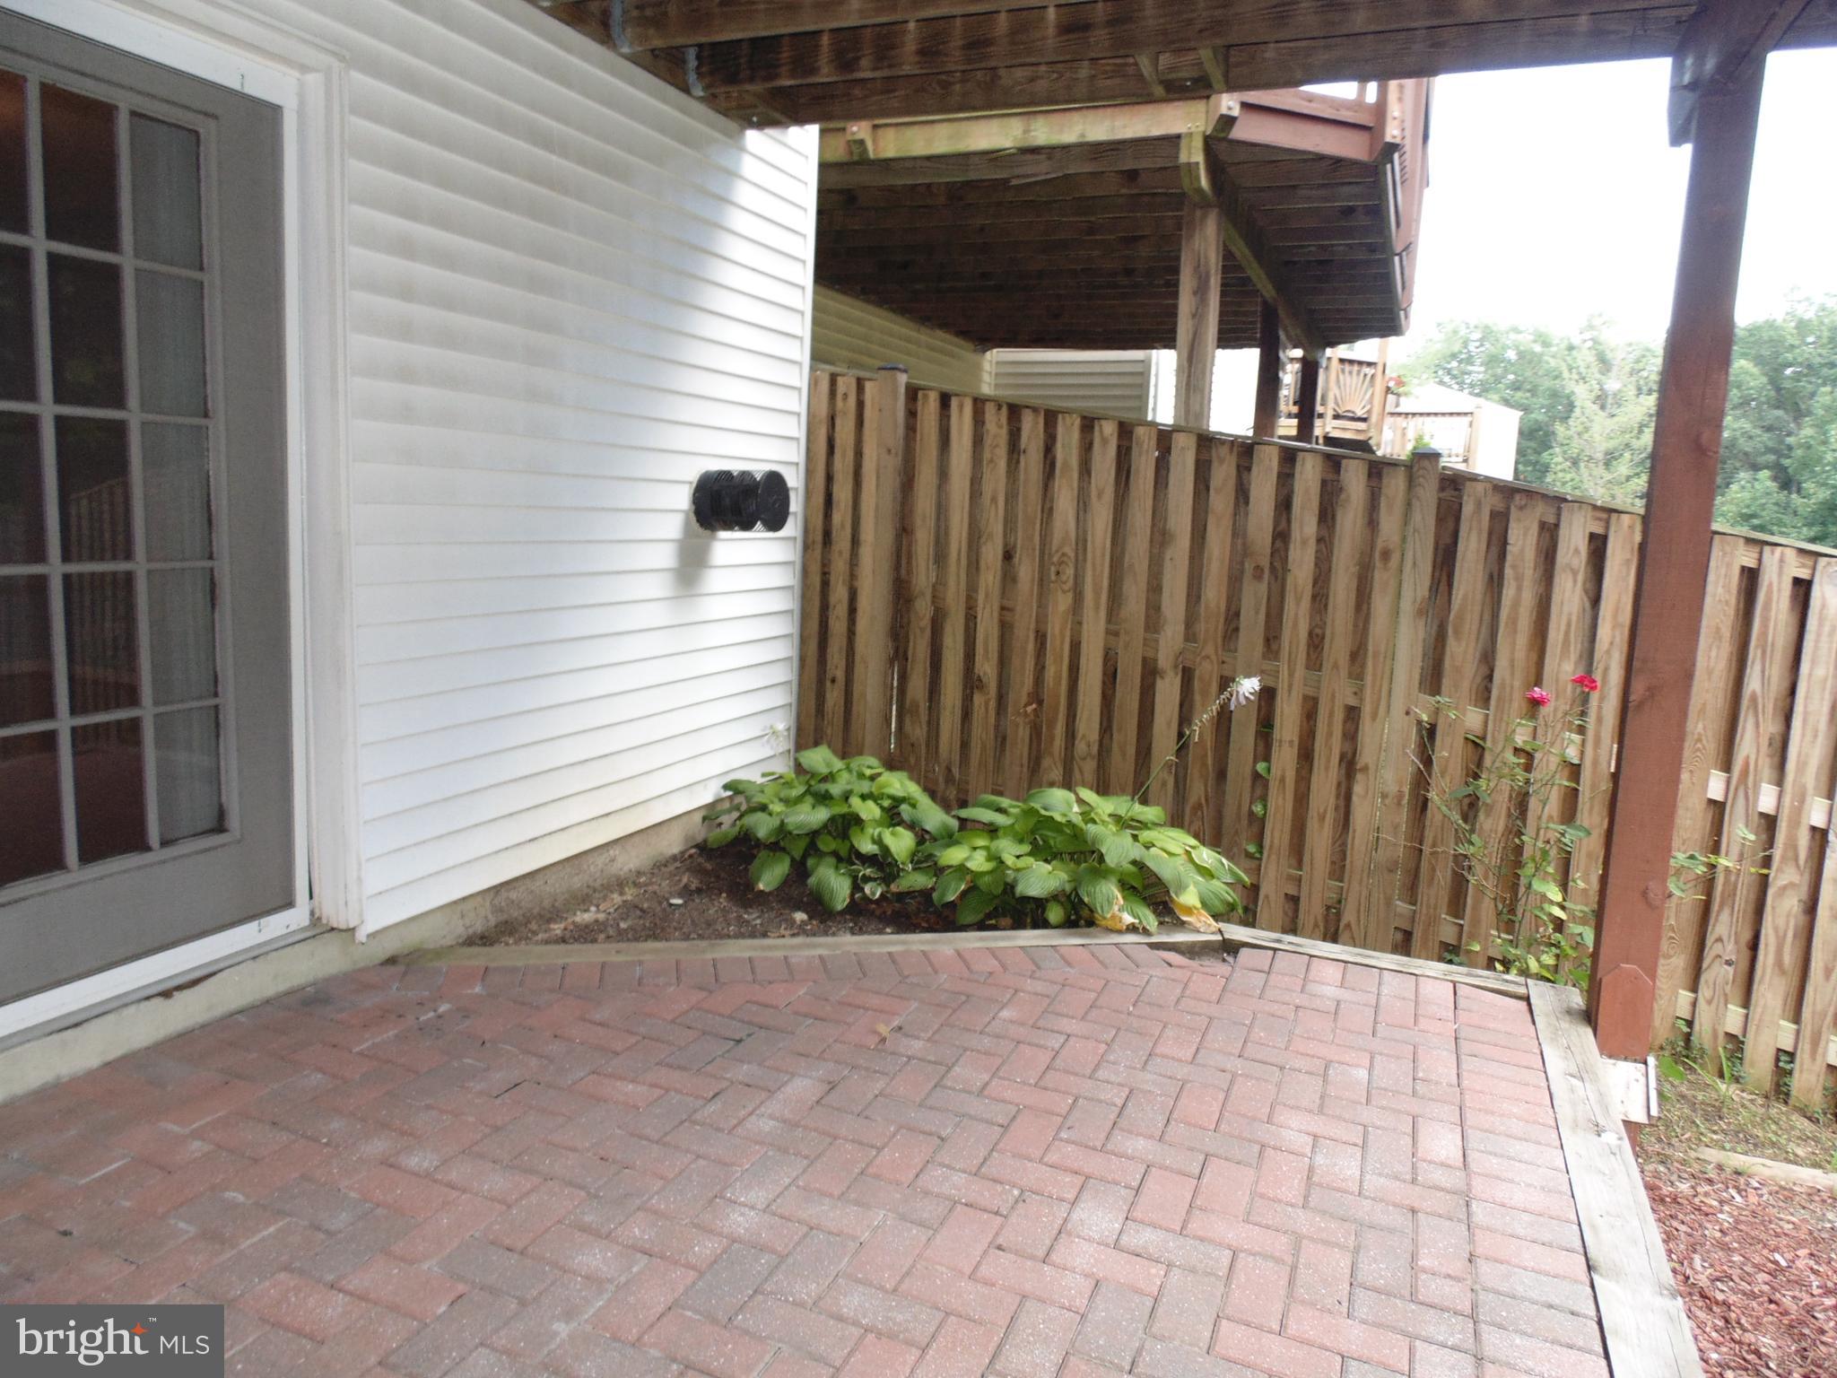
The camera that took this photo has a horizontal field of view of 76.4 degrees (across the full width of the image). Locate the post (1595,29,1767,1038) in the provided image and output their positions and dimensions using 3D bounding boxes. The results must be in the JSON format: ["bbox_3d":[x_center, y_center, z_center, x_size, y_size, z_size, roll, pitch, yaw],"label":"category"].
[{"bbox_3d":[2.085,-0.252,3.258,0.140,2.780,0.140,5,9,23],"label":"post"}]

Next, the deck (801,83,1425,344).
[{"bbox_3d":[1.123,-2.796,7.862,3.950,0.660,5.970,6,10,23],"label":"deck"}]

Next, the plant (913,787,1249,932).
[{"bbox_3d":[0.573,0.527,4.068,1.100,0.400,0.820,4,9,9],"label":"plant"}]

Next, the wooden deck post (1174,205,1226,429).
[{"bbox_3d":[1.150,-0.661,5.146,0.140,2.700,0.140,6,10,23],"label":"wooden deck post"}]

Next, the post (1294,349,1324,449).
[{"bbox_3d":[3.233,-1.326,9.952,0.140,2.700,0.140,6,10,23],"label":"post"}]

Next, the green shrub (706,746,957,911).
[{"bbox_3d":[-0.320,0.453,4.268,0.900,0.420,0.820,2,9,-4],"label":"green shrub"}]

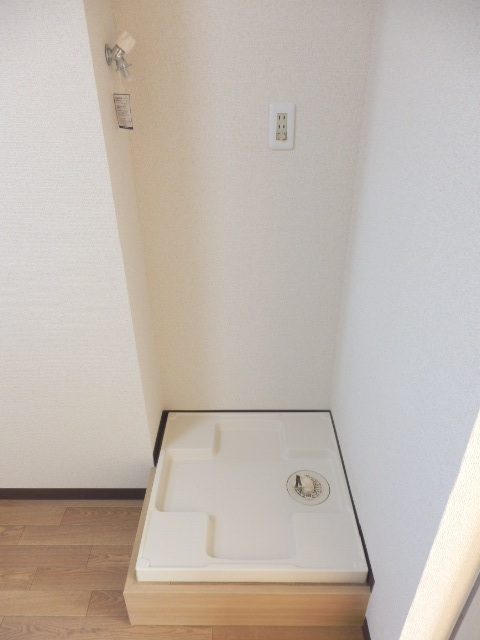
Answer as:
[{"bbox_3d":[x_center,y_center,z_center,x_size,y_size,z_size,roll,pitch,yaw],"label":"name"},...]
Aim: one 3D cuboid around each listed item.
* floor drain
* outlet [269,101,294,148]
[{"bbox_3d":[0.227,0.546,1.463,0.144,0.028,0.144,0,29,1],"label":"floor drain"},{"bbox_3d":[0.119,-0.543,1.249,0.071,0.120,0.012,0,29,1],"label":"outlet"}]

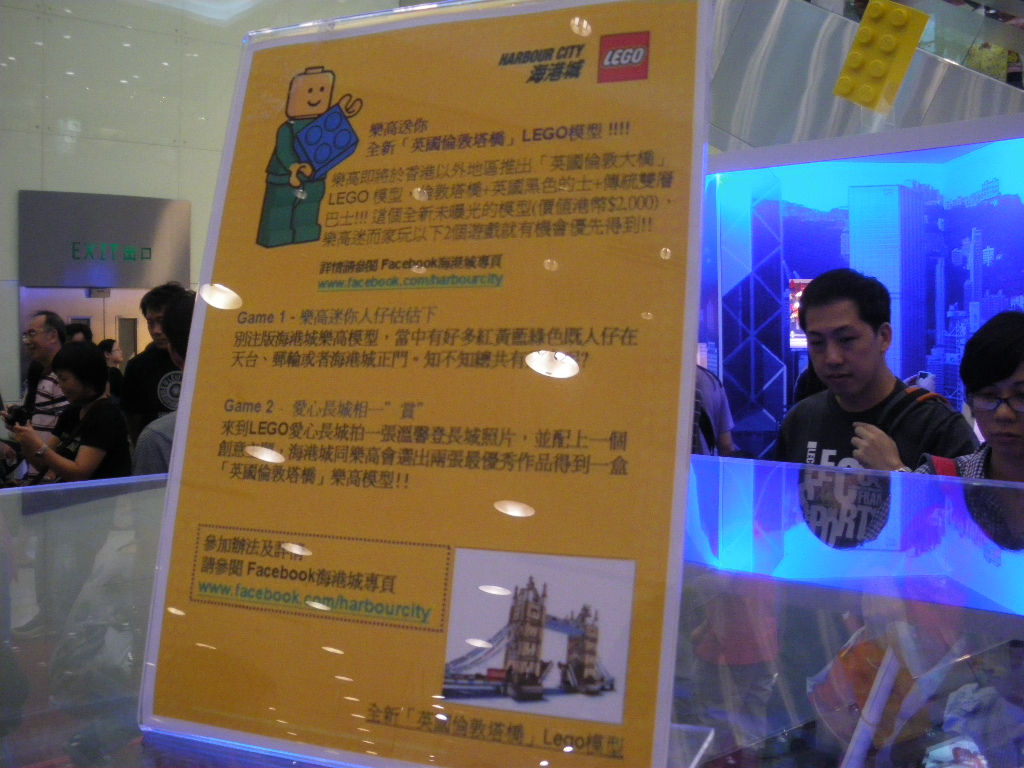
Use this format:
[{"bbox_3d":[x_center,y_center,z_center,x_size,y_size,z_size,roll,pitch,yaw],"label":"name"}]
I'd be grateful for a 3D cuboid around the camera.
[{"bbox_3d":[-1.923,0.123,4.150,0.078,0.083,0.118,-8,4,-28],"label":"camera"}]

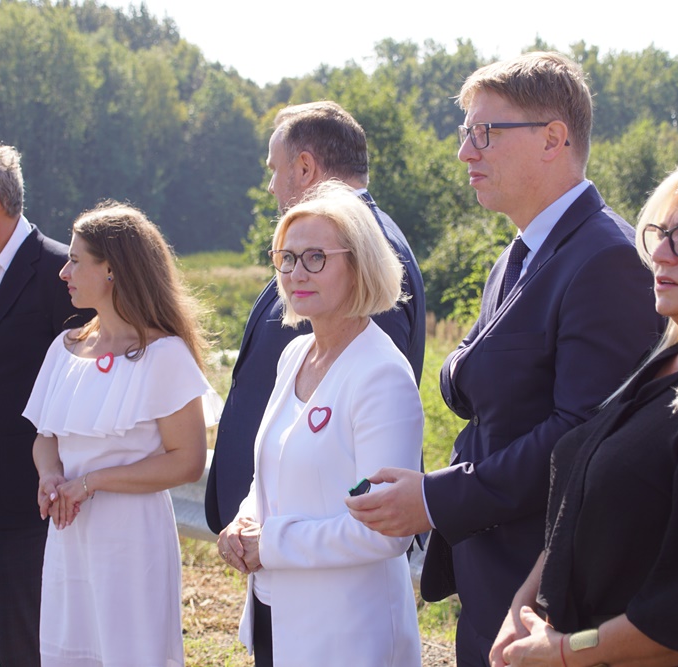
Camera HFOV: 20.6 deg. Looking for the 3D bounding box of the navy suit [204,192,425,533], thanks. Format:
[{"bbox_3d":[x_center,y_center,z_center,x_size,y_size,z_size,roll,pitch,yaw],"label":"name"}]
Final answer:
[{"bbox_3d":[-0.050,0.072,3.840,0.380,0.750,0.540,-1,3,-15],"label":"navy suit"}]

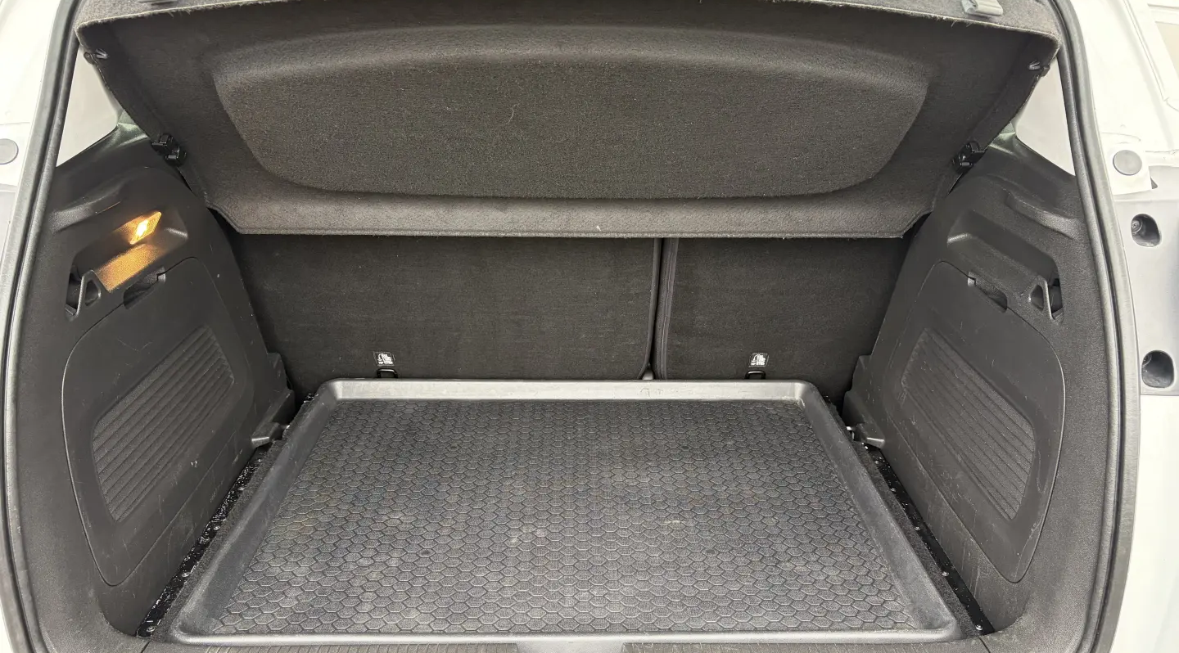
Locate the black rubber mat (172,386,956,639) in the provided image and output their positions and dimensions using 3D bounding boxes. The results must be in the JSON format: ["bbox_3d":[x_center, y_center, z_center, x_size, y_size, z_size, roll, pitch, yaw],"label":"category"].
[{"bbox_3d":[-0.030,0.253,1.359,0.920,0.040,0.686,0,22,-1],"label":"black rubber mat"}]

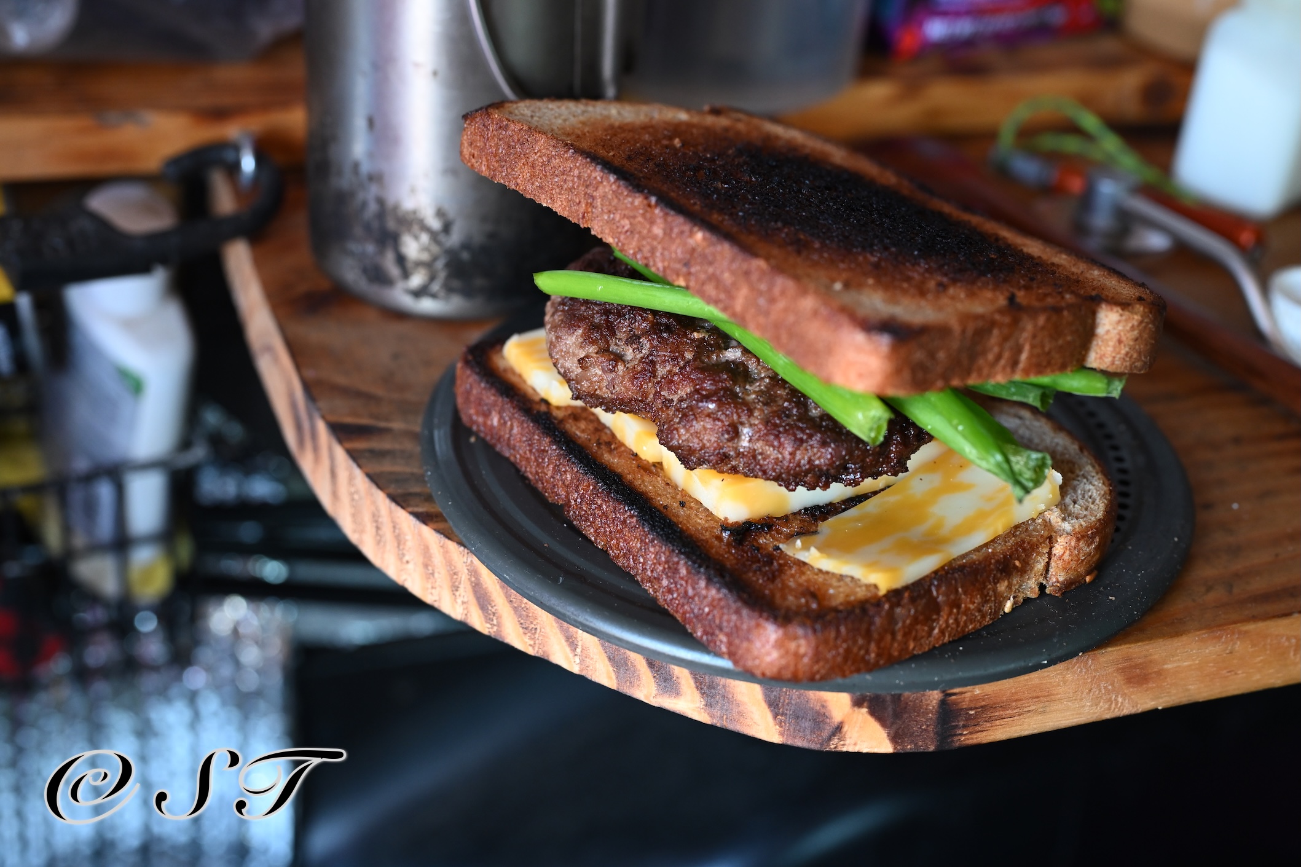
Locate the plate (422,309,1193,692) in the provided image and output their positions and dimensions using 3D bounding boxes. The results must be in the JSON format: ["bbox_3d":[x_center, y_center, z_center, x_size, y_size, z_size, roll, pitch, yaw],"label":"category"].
[{"bbox_3d":[0.035,0.004,0.419,0.176,0.012,0.176,3,32,-2],"label":"plate"}]

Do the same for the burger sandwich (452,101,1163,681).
[{"bbox_3d":[0.031,-0.023,0.389,0.109,0.072,0.129,-21,40,-34],"label":"burger sandwich"}]

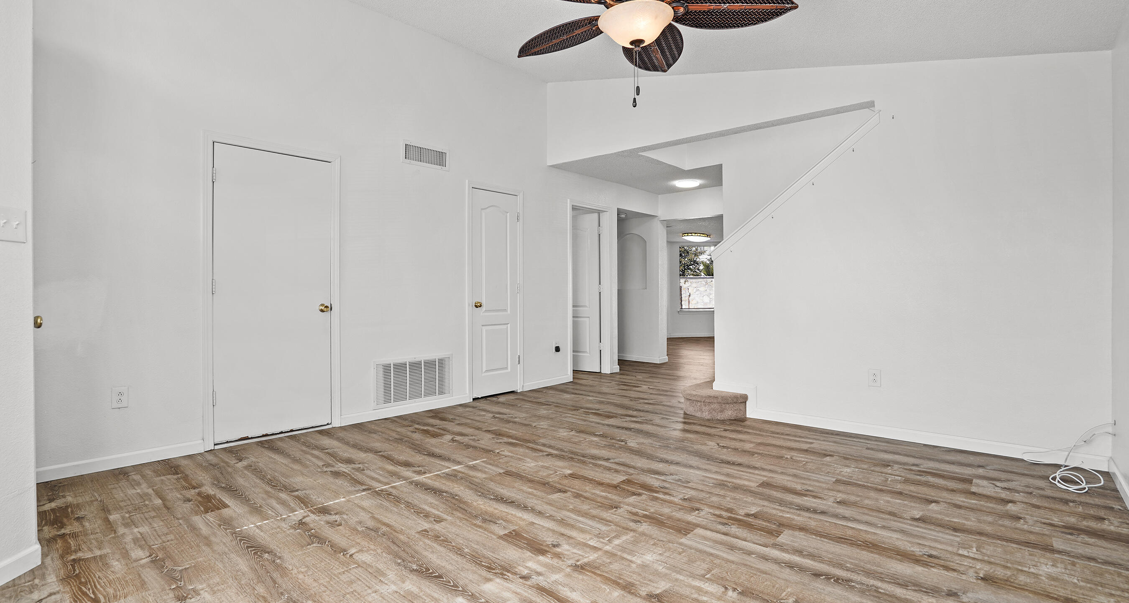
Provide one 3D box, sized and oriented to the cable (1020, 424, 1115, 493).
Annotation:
[{"bbox_3d":[2.737,0.809,2.732,0.360,0.310,0.560,0,0,42],"label":"cable"}]

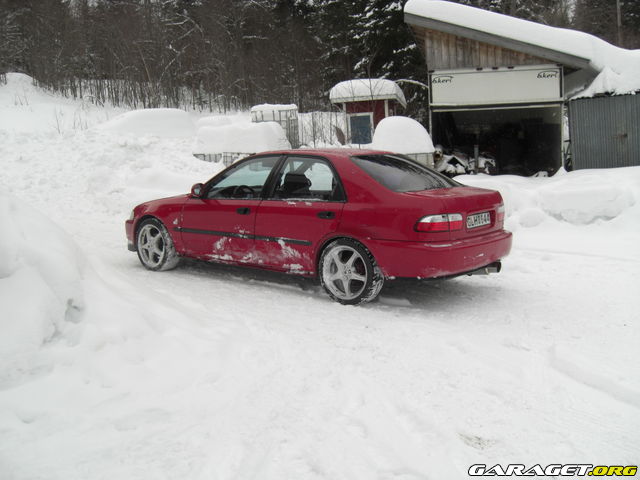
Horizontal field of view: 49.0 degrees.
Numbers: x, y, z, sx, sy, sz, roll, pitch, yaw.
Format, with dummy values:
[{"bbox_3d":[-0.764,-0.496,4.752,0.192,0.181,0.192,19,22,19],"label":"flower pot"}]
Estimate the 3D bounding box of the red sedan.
[{"bbox_3d":[-0.263,-0.284,7.500,4.390,1.360,1.710,6,9,37],"label":"red sedan"}]

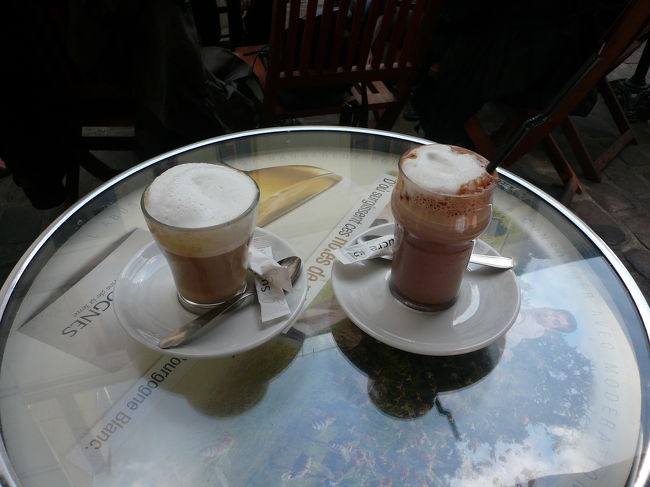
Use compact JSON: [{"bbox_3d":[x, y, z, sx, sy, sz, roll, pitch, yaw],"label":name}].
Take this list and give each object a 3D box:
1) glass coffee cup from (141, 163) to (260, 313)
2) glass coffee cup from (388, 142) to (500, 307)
[{"bbox_3d":[-0.090,0.001,0.406,0.084,0.095,0.084,1,41,-1],"label":"glass coffee cup"},{"bbox_3d":[0.086,-0.008,0.408,0.071,0.116,0.071,2,41,0],"label":"glass coffee cup"}]

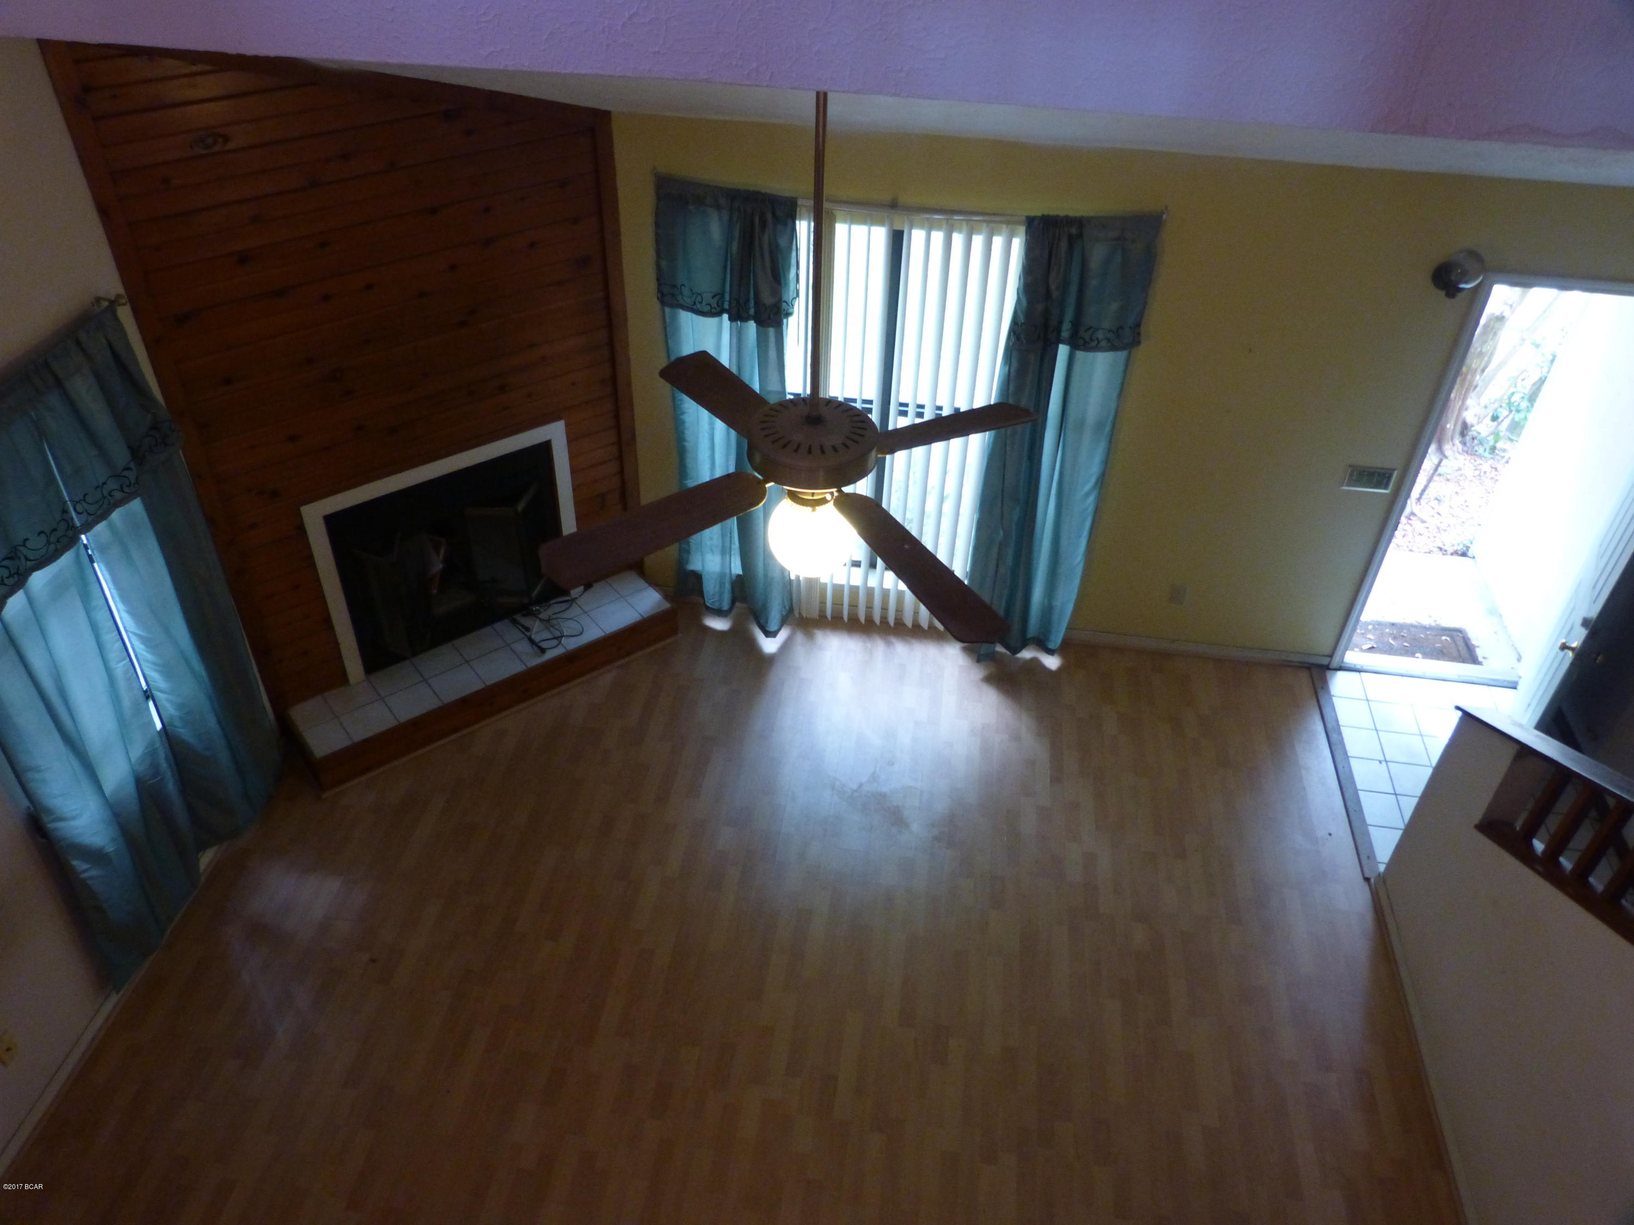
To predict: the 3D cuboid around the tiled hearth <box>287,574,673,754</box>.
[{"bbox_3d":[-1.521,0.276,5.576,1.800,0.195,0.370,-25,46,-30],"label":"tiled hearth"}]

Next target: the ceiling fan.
[{"bbox_3d":[0.000,-0.579,2.559,1.100,1.300,1.120,6,39,6],"label":"ceiling fan"}]

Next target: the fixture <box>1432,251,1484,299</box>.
[{"bbox_3d":[2.492,-1.314,4.574,0.160,0.150,0.150,6,39,6],"label":"fixture"}]

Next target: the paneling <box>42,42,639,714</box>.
[{"bbox_3d":[-1.602,-0.951,4.804,1.890,2.880,0.090,-25,46,-30],"label":"paneling"}]

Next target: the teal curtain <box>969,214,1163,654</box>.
[{"bbox_3d":[1.065,-0.694,5.305,0.550,2.200,0.170,6,39,6],"label":"teal curtain"}]

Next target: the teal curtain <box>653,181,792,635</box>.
[{"bbox_3d":[-0.391,-0.858,5.447,0.600,2.200,0.170,6,39,6],"label":"teal curtain"}]

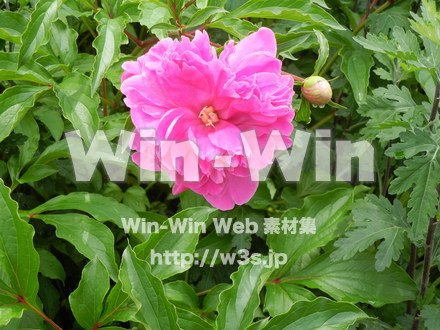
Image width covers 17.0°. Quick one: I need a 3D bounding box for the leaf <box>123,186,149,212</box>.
[{"bbox_3d":[-0.076,0.031,1.330,0.021,0.008,0.026,-5,60,-3],"label":"leaf"}]

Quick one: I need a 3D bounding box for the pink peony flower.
[{"bbox_3d":[-0.010,-0.037,1.200,0.140,0.145,0.085,0,-6,0],"label":"pink peony flower"}]

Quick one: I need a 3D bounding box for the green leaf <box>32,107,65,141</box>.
[{"bbox_3d":[-0.161,-0.039,1.380,0.021,0.010,0.037,-25,71,-31],"label":"green leaf"}]

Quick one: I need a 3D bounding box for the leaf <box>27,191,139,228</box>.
[{"bbox_3d":[-0.114,0.038,1.230,0.094,0.018,0.036,8,43,0],"label":"leaf"}]

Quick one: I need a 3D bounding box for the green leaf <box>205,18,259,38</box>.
[{"bbox_3d":[0.011,-0.117,1.270,0.047,0.010,0.020,10,45,14],"label":"green leaf"}]

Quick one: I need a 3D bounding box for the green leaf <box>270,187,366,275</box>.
[{"bbox_3d":[0.081,0.056,1.240,0.046,0.018,0.112,36,62,23],"label":"green leaf"}]

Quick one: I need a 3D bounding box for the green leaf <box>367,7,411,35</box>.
[{"bbox_3d":[0.160,-0.136,1.400,0.040,0.012,0.032,0,53,0],"label":"green leaf"}]

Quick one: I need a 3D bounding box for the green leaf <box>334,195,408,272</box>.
[{"bbox_3d":[0.120,0.054,1.170,0.066,0.015,0.060,-20,63,-14],"label":"green leaf"}]

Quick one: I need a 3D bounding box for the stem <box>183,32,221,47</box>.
[{"bbox_3d":[-0.016,-0.106,1.250,0.038,0.004,0.004,21,62,15],"label":"stem"}]

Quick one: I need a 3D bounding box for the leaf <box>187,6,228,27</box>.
[{"bbox_3d":[-0.010,-0.133,1.330,0.038,0.010,0.018,-17,31,-12],"label":"leaf"}]

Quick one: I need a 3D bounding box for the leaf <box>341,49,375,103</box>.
[{"bbox_3d":[0.122,-0.079,1.310,0.030,0.012,0.056,-9,61,-5],"label":"leaf"}]

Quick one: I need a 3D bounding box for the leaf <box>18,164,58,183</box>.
[{"bbox_3d":[-0.160,0.008,1.300,0.039,0.009,0.018,-21,43,-15],"label":"leaf"}]

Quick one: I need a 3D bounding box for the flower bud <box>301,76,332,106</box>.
[{"bbox_3d":[0.083,-0.063,1.270,0.026,0.026,0.026,0,28,0],"label":"flower bud"}]

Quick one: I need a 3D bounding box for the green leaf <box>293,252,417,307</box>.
[{"bbox_3d":[0.113,0.096,1.240,0.103,0.022,0.052,1,41,-3],"label":"green leaf"}]

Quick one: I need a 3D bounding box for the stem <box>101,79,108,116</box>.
[{"bbox_3d":[-0.106,-0.062,1.350,0.004,0.040,0.004,-3,30,2],"label":"stem"}]

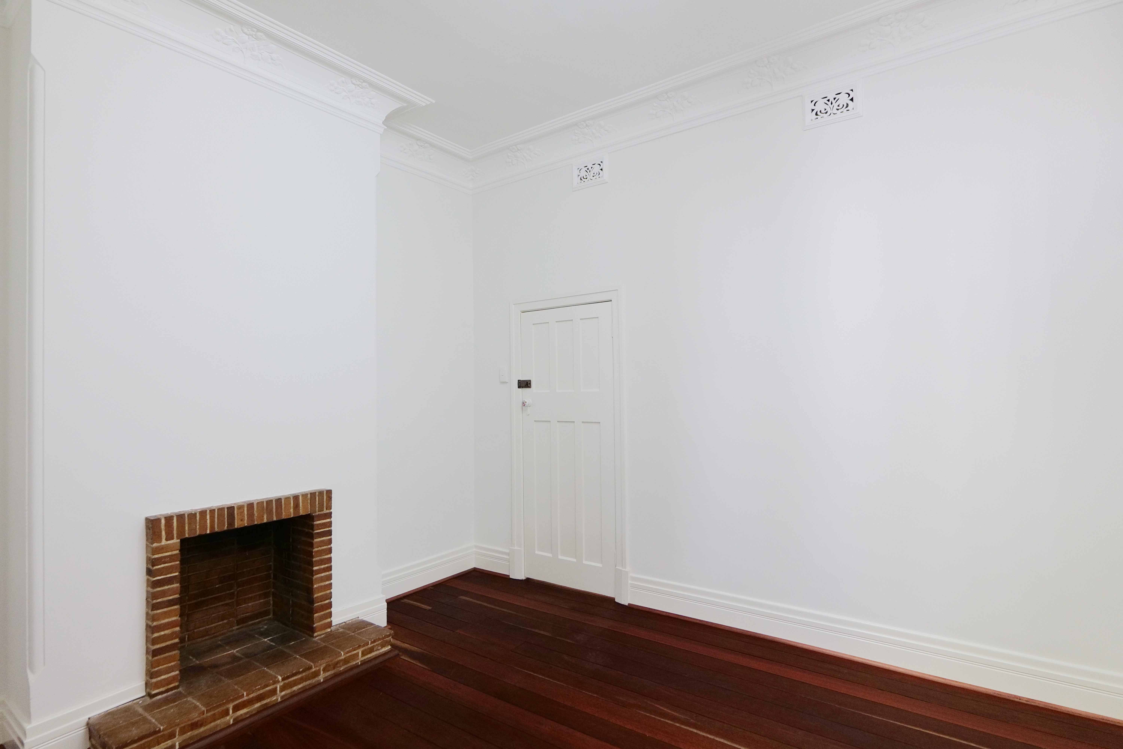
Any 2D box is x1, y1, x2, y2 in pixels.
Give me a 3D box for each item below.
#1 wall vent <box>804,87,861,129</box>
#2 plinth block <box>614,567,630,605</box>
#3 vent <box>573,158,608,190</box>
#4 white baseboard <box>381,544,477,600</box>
[{"bbox_3d":[1.465,-1.454,2.867,0.280,0.180,0.025,-2,-1,34],"label":"wall vent"},{"bbox_3d":[0.413,1.417,3.562,0.103,0.229,0.040,-2,-1,34],"label":"plinth block"},{"bbox_3d":[0.193,-1.417,3.740,0.280,0.180,0.025,-2,-1,34],"label":"vent"},{"bbox_3d":[-1.006,1.488,3.978,0.030,0.185,0.970,-2,-1,39],"label":"white baseboard"}]

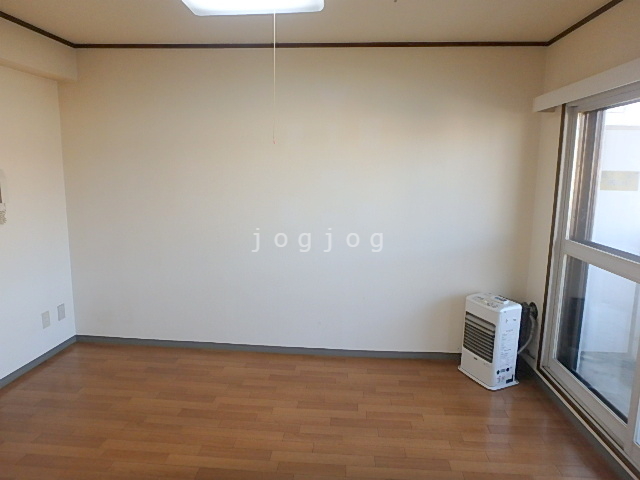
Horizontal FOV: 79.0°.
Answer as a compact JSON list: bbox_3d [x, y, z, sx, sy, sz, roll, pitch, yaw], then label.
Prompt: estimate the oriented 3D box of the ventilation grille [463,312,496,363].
[{"bbox_3d":[1.145,0.690,2.777,0.030,0.272,0.292,-2,9,-19],"label":"ventilation grille"}]

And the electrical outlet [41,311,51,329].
[{"bbox_3d":[-2.094,0.615,2.978,0.010,0.120,0.070,2,9,4],"label":"electrical outlet"}]

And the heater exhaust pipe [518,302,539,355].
[{"bbox_3d":[1.470,0.639,2.837,0.150,0.360,0.160,2,9,4],"label":"heater exhaust pipe"}]

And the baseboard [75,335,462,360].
[{"bbox_3d":[-0.361,0.902,3.207,3.450,0.064,0.015,2,9,4],"label":"baseboard"}]

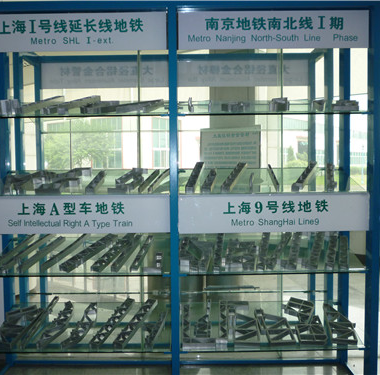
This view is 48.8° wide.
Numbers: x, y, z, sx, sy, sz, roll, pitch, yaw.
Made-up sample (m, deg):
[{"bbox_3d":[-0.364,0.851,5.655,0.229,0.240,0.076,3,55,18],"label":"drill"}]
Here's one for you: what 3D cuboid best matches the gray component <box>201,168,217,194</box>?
[{"bbox_3d":[0.111,-0.037,2.282,0.047,0.029,0.290,4,23,10],"label":"gray component"}]

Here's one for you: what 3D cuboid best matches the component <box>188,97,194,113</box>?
[{"bbox_3d":[0.008,-0.444,2.247,0.024,0.032,0.270,-1,23,-1],"label":"component"}]

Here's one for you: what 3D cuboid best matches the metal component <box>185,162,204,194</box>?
[{"bbox_3d":[0.033,-0.059,2.325,0.046,0.034,0.380,3,23,9],"label":"metal component"}]

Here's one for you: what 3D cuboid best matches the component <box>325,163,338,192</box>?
[{"bbox_3d":[0.785,-0.059,2.314,0.047,0.028,0.370,6,24,16],"label":"component"}]

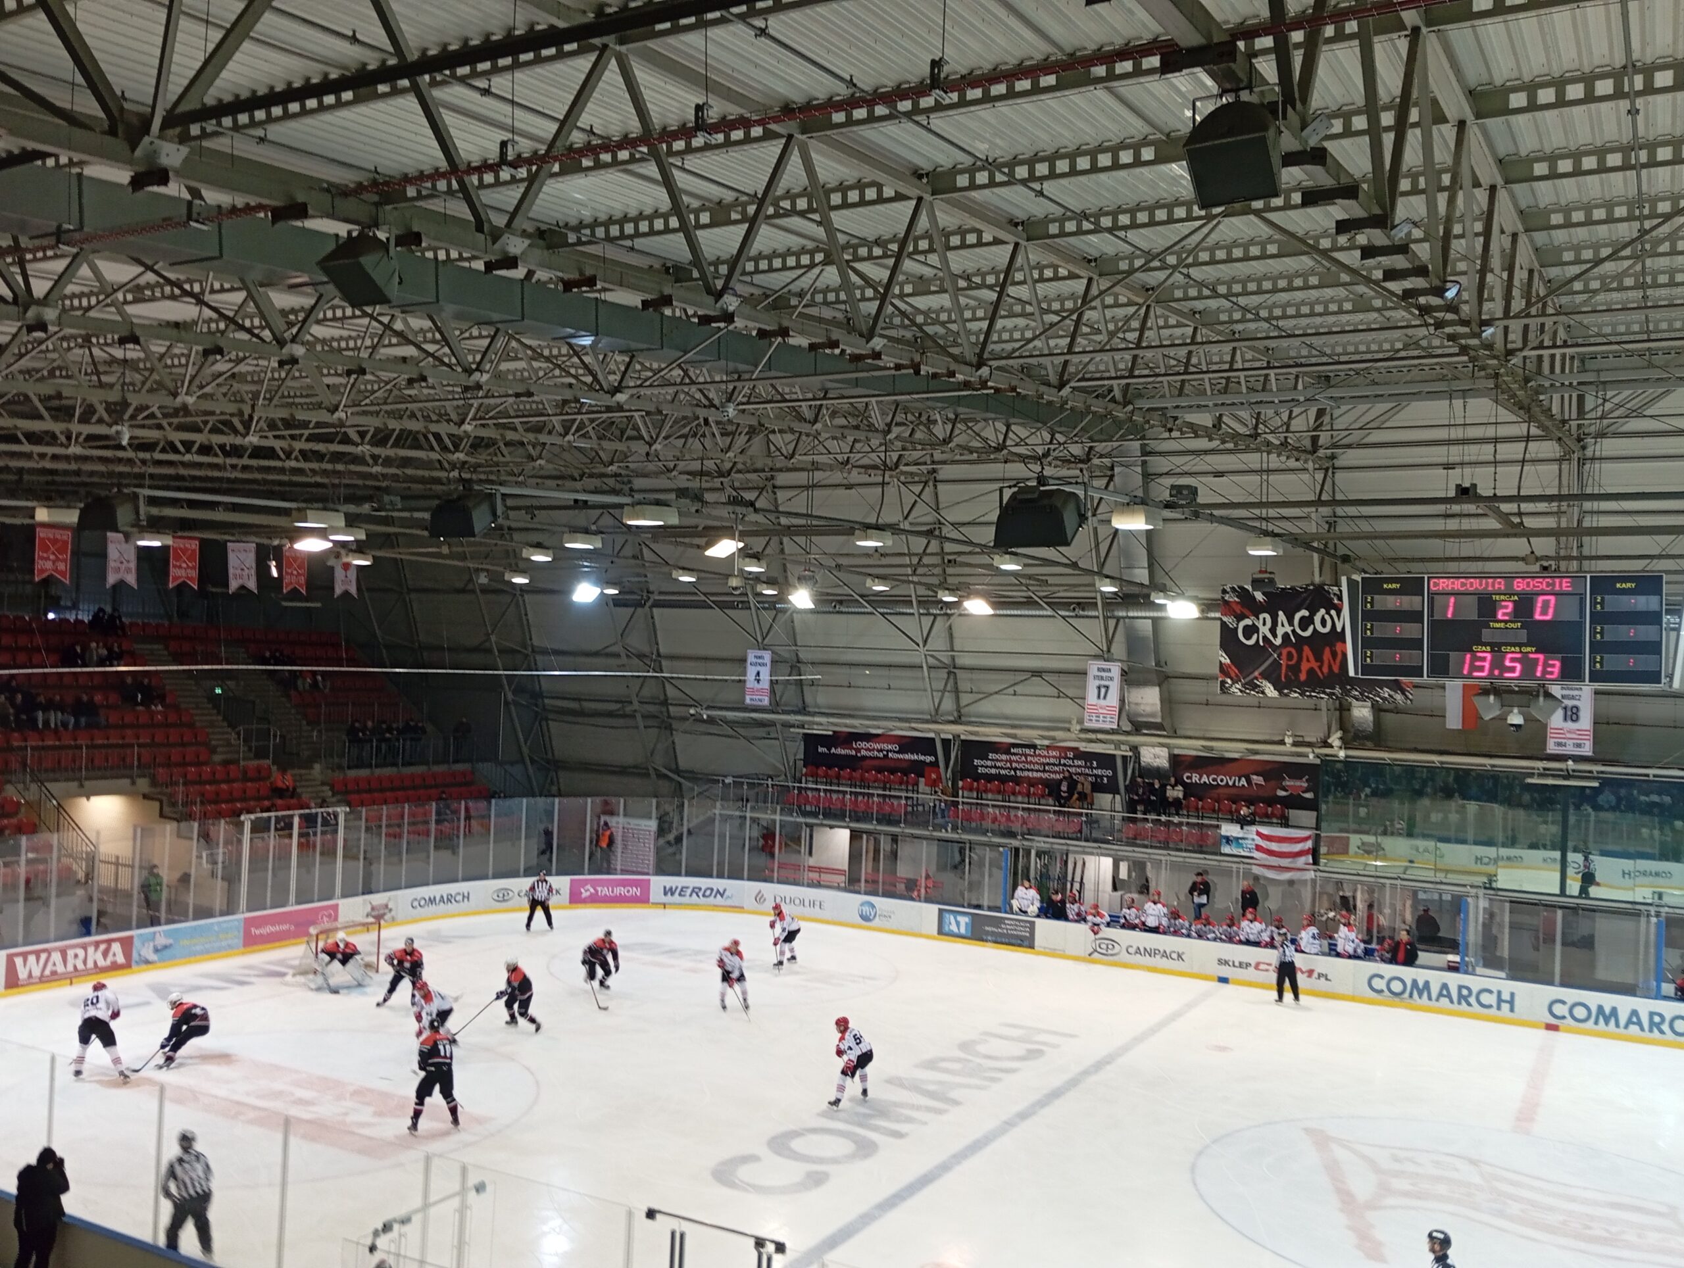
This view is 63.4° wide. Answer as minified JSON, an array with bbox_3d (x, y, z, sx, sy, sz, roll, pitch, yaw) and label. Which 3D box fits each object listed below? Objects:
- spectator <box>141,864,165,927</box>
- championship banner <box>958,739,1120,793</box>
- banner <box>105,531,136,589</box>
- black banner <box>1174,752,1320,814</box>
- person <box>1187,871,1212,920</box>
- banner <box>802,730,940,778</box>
[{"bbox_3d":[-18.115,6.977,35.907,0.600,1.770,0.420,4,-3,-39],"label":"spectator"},{"bbox_3d":[6.462,4.393,44.888,5.730,1.400,0.050,1,-3,30],"label":"championship banner"},{"bbox_3d":[-20.421,-2.069,38.643,0.040,1.630,0.890,1,-3,30],"label":"banner"},{"bbox_3d":[12.287,4.499,41.576,4.370,1.400,0.050,1,-3,30],"label":"black banner"},{"bbox_3d":[10.034,7.574,38.286,0.620,1.760,0.480,1,-3,35],"label":"person"},{"bbox_3d":[1.122,4.296,47.924,5.670,1.400,0.050,1,-3,30],"label":"banner"}]

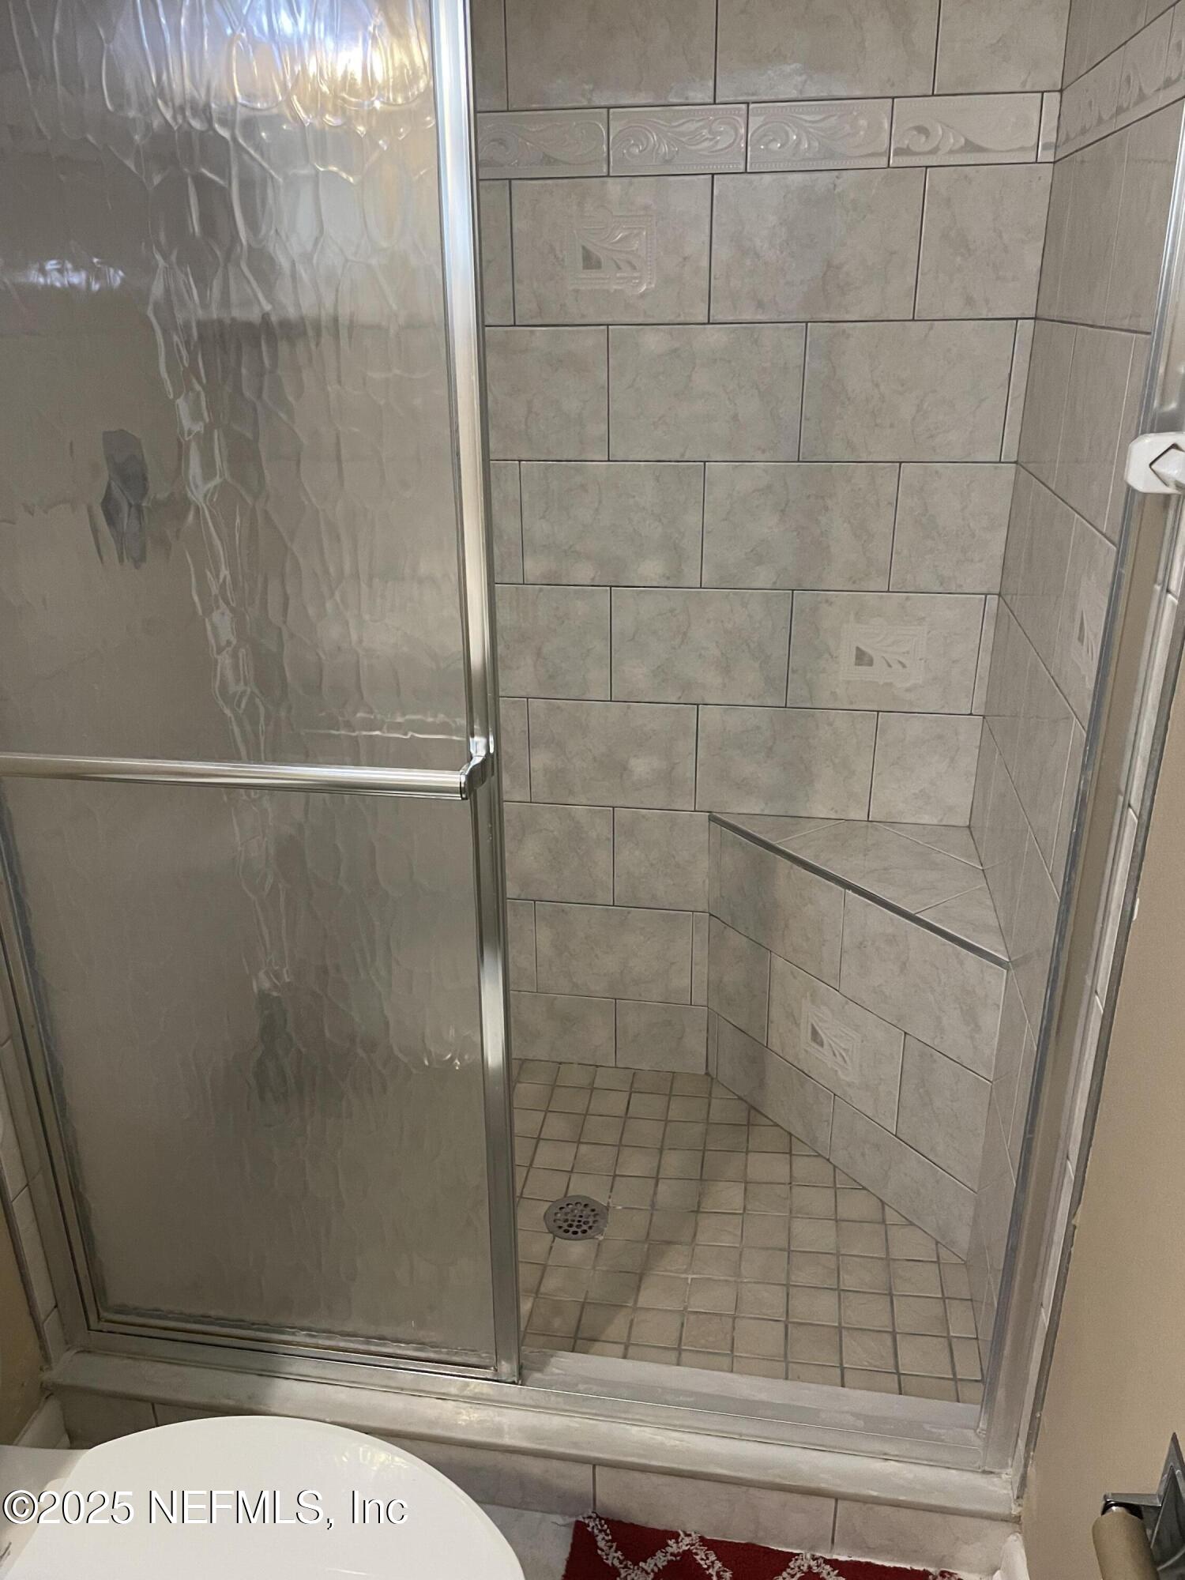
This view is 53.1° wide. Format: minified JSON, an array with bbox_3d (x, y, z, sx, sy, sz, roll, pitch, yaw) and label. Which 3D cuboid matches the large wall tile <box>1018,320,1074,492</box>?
[{"bbox_3d":[0.631,-0.538,1.648,0.009,0.203,0.301,3,23,9],"label":"large wall tile"}]

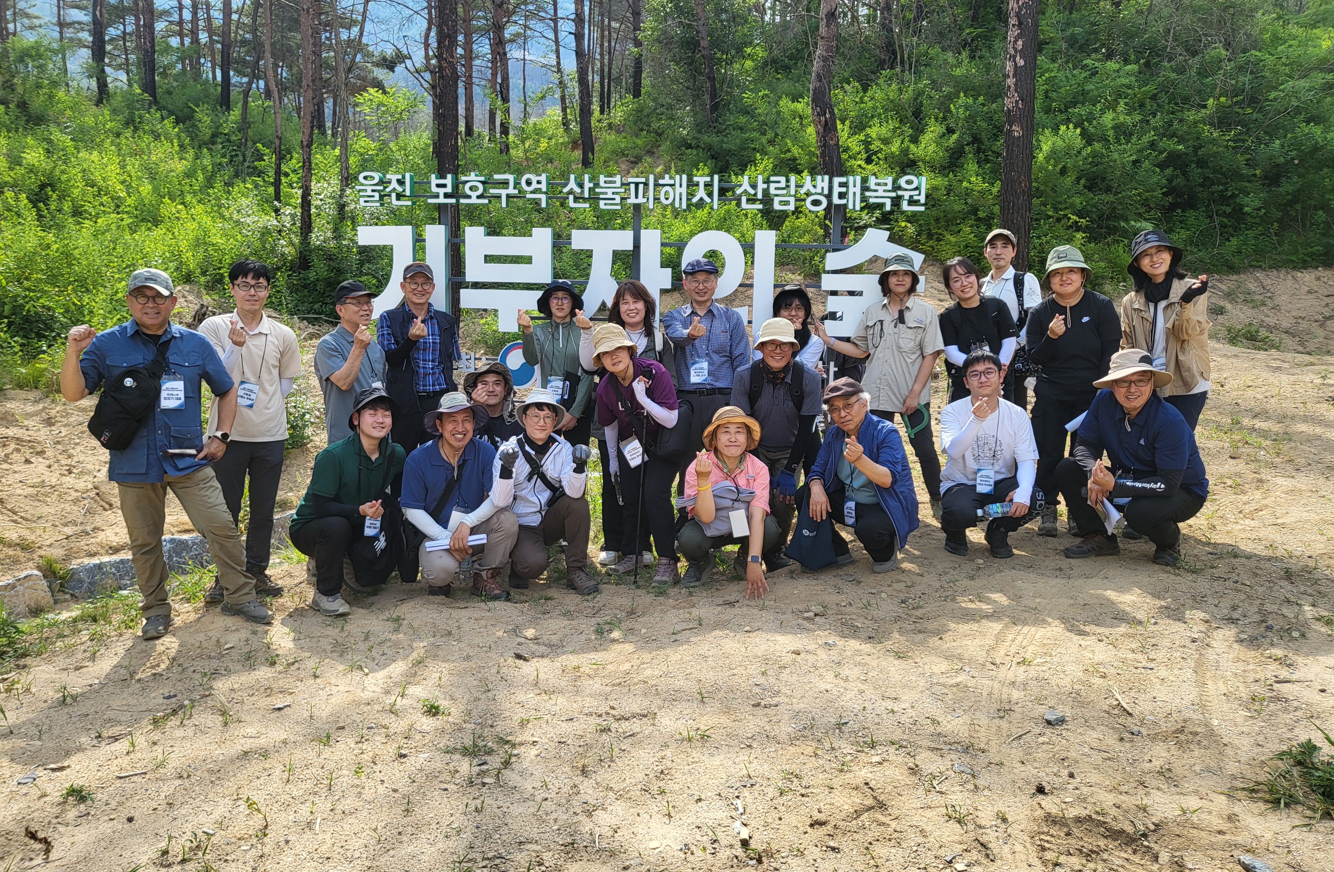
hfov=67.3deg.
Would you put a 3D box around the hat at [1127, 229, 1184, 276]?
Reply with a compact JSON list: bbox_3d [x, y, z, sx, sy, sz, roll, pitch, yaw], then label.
[{"bbox_3d":[2.699,-1.019,5.550,0.300,0.160,0.310,-14,2,23],"label":"hat"}]

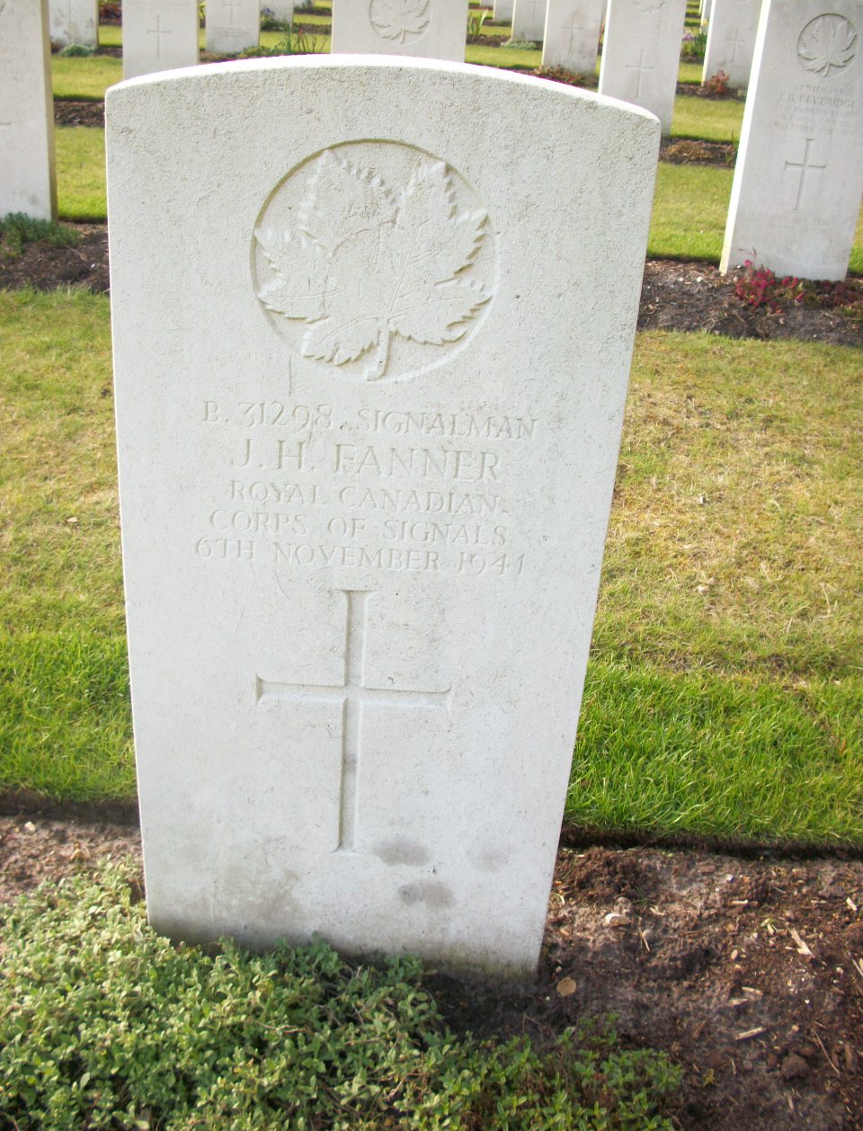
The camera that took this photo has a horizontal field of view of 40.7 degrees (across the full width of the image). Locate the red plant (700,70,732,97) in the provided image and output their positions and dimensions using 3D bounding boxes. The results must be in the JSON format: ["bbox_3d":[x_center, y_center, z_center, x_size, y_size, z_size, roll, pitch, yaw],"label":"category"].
[{"bbox_3d":[2.001,-3.390,8.170,0.200,0.155,0.200,4,26,0],"label":"red plant"}]

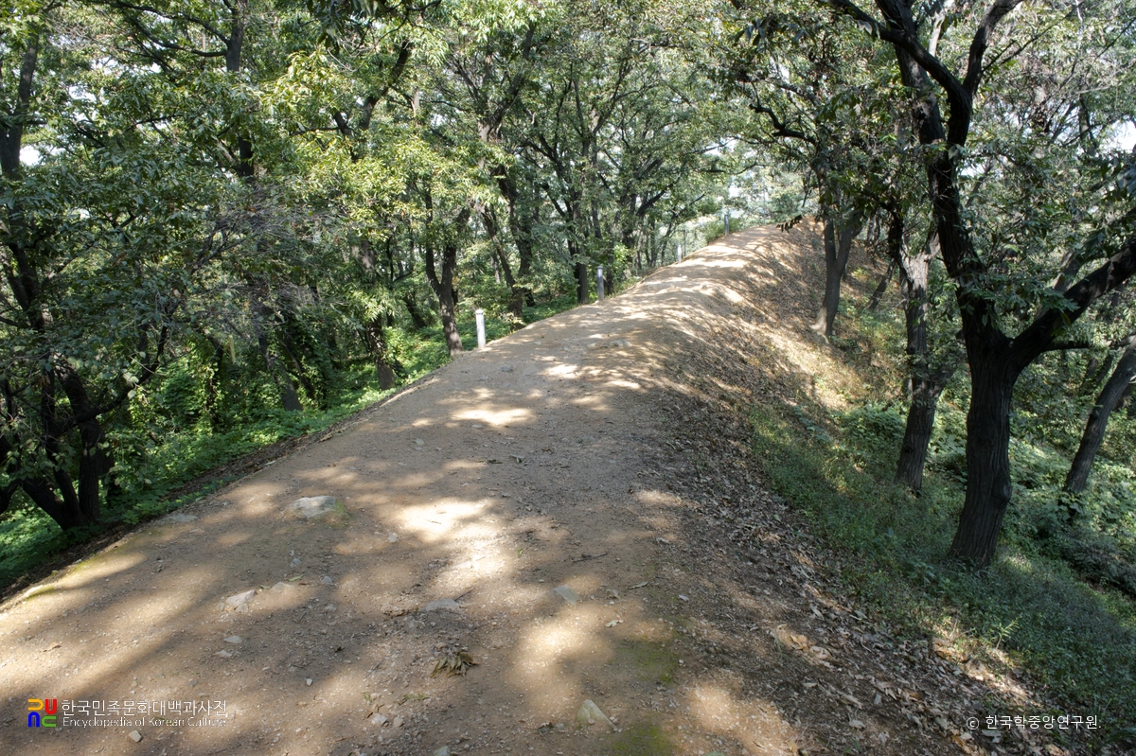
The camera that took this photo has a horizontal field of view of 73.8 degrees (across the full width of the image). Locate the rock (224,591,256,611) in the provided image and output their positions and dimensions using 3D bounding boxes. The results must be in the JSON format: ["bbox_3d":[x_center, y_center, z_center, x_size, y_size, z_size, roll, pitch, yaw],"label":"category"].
[{"bbox_3d":[-1.712,1.166,3.950,0.165,0.065,0.120,-2,4,0],"label":"rock"}]

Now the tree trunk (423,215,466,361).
[{"bbox_3d":[-2.448,-1.820,15.000,0.837,2.851,0.500,-2,4,0],"label":"tree trunk"}]

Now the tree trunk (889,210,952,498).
[{"bbox_3d":[4.785,-0.348,10.300,0.875,3.761,0.600,-2,4,0],"label":"tree trunk"}]

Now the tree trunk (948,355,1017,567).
[{"bbox_3d":[3.994,0.794,7.300,0.655,2.045,0.500,-2,4,0],"label":"tree trunk"}]

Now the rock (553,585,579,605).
[{"bbox_3d":[-0.008,1.165,4.050,0.135,0.050,0.130,-2,4,0],"label":"rock"}]

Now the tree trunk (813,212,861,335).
[{"bbox_3d":[6.359,-2.409,18.000,1.135,2.971,0.650,-2,4,0],"label":"tree trunk"}]

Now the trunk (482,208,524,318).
[{"bbox_3d":[-1.521,-2.670,17.500,0.934,2.583,0.550,-2,4,0],"label":"trunk"}]

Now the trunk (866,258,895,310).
[{"bbox_3d":[8.914,-2.635,21.500,0.782,1.452,0.420,-2,4,0],"label":"trunk"}]

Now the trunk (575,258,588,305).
[{"bbox_3d":[0.338,-2.551,20.000,0.340,1.251,0.340,-2,4,0],"label":"trunk"}]

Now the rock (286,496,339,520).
[{"bbox_3d":[-1.887,0.966,5.600,0.380,0.090,0.280,-2,4,0],"label":"rock"}]

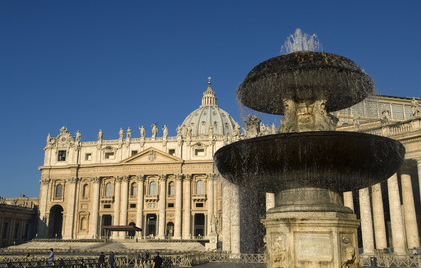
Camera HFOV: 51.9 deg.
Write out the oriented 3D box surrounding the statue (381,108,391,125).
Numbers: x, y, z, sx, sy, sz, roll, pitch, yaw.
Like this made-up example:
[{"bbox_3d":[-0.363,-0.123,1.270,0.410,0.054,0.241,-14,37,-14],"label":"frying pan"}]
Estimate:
[{"bbox_3d":[26.437,-2.700,65.118,1.050,3.000,1.250,13,-19,-41],"label":"statue"}]

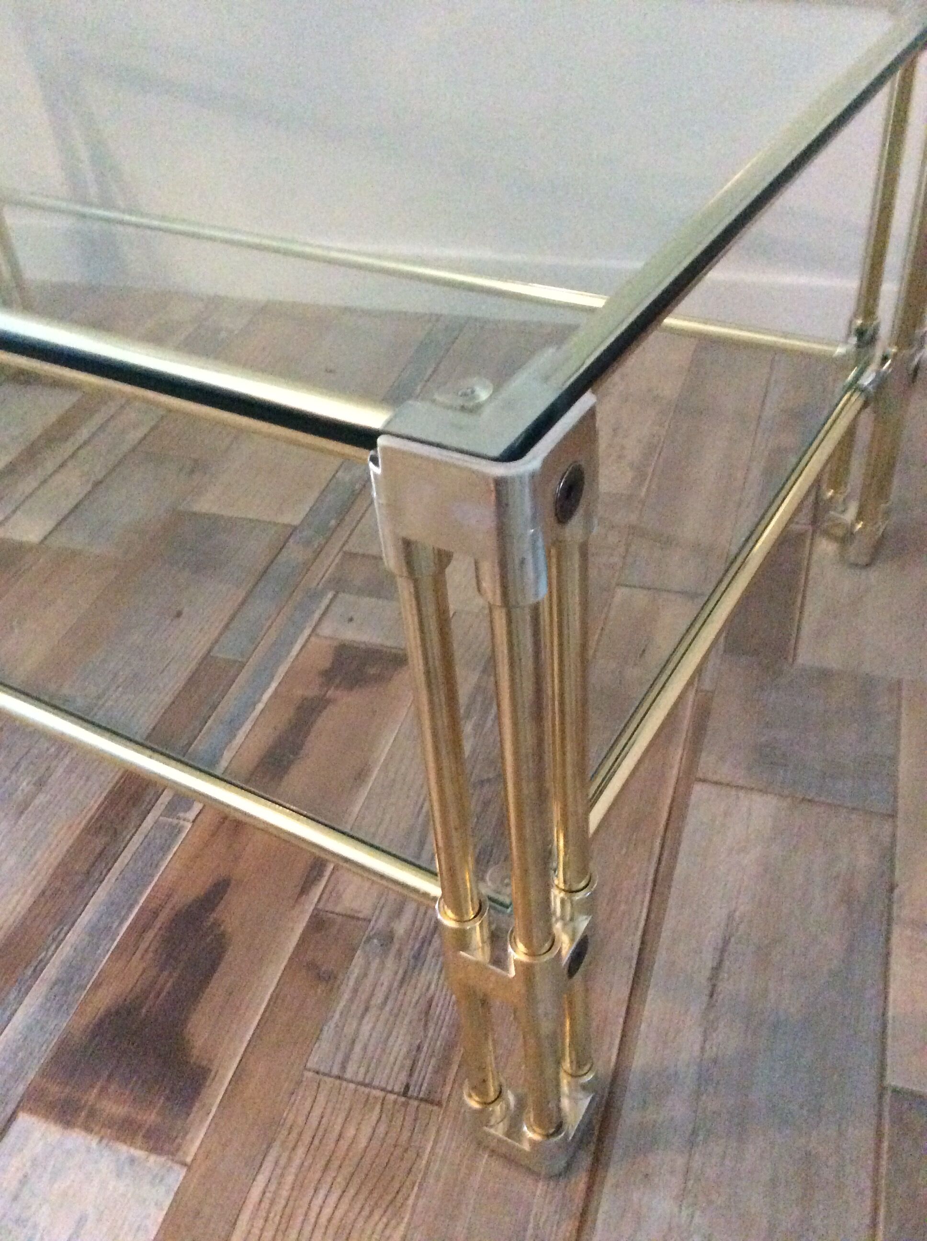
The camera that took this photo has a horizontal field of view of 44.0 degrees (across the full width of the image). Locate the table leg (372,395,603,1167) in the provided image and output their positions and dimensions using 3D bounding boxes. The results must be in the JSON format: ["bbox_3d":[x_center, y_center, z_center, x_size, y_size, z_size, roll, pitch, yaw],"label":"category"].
[{"bbox_3d":[0.021,0.099,0.469,0.055,0.420,0.055,18,46,26],"label":"table leg"}]

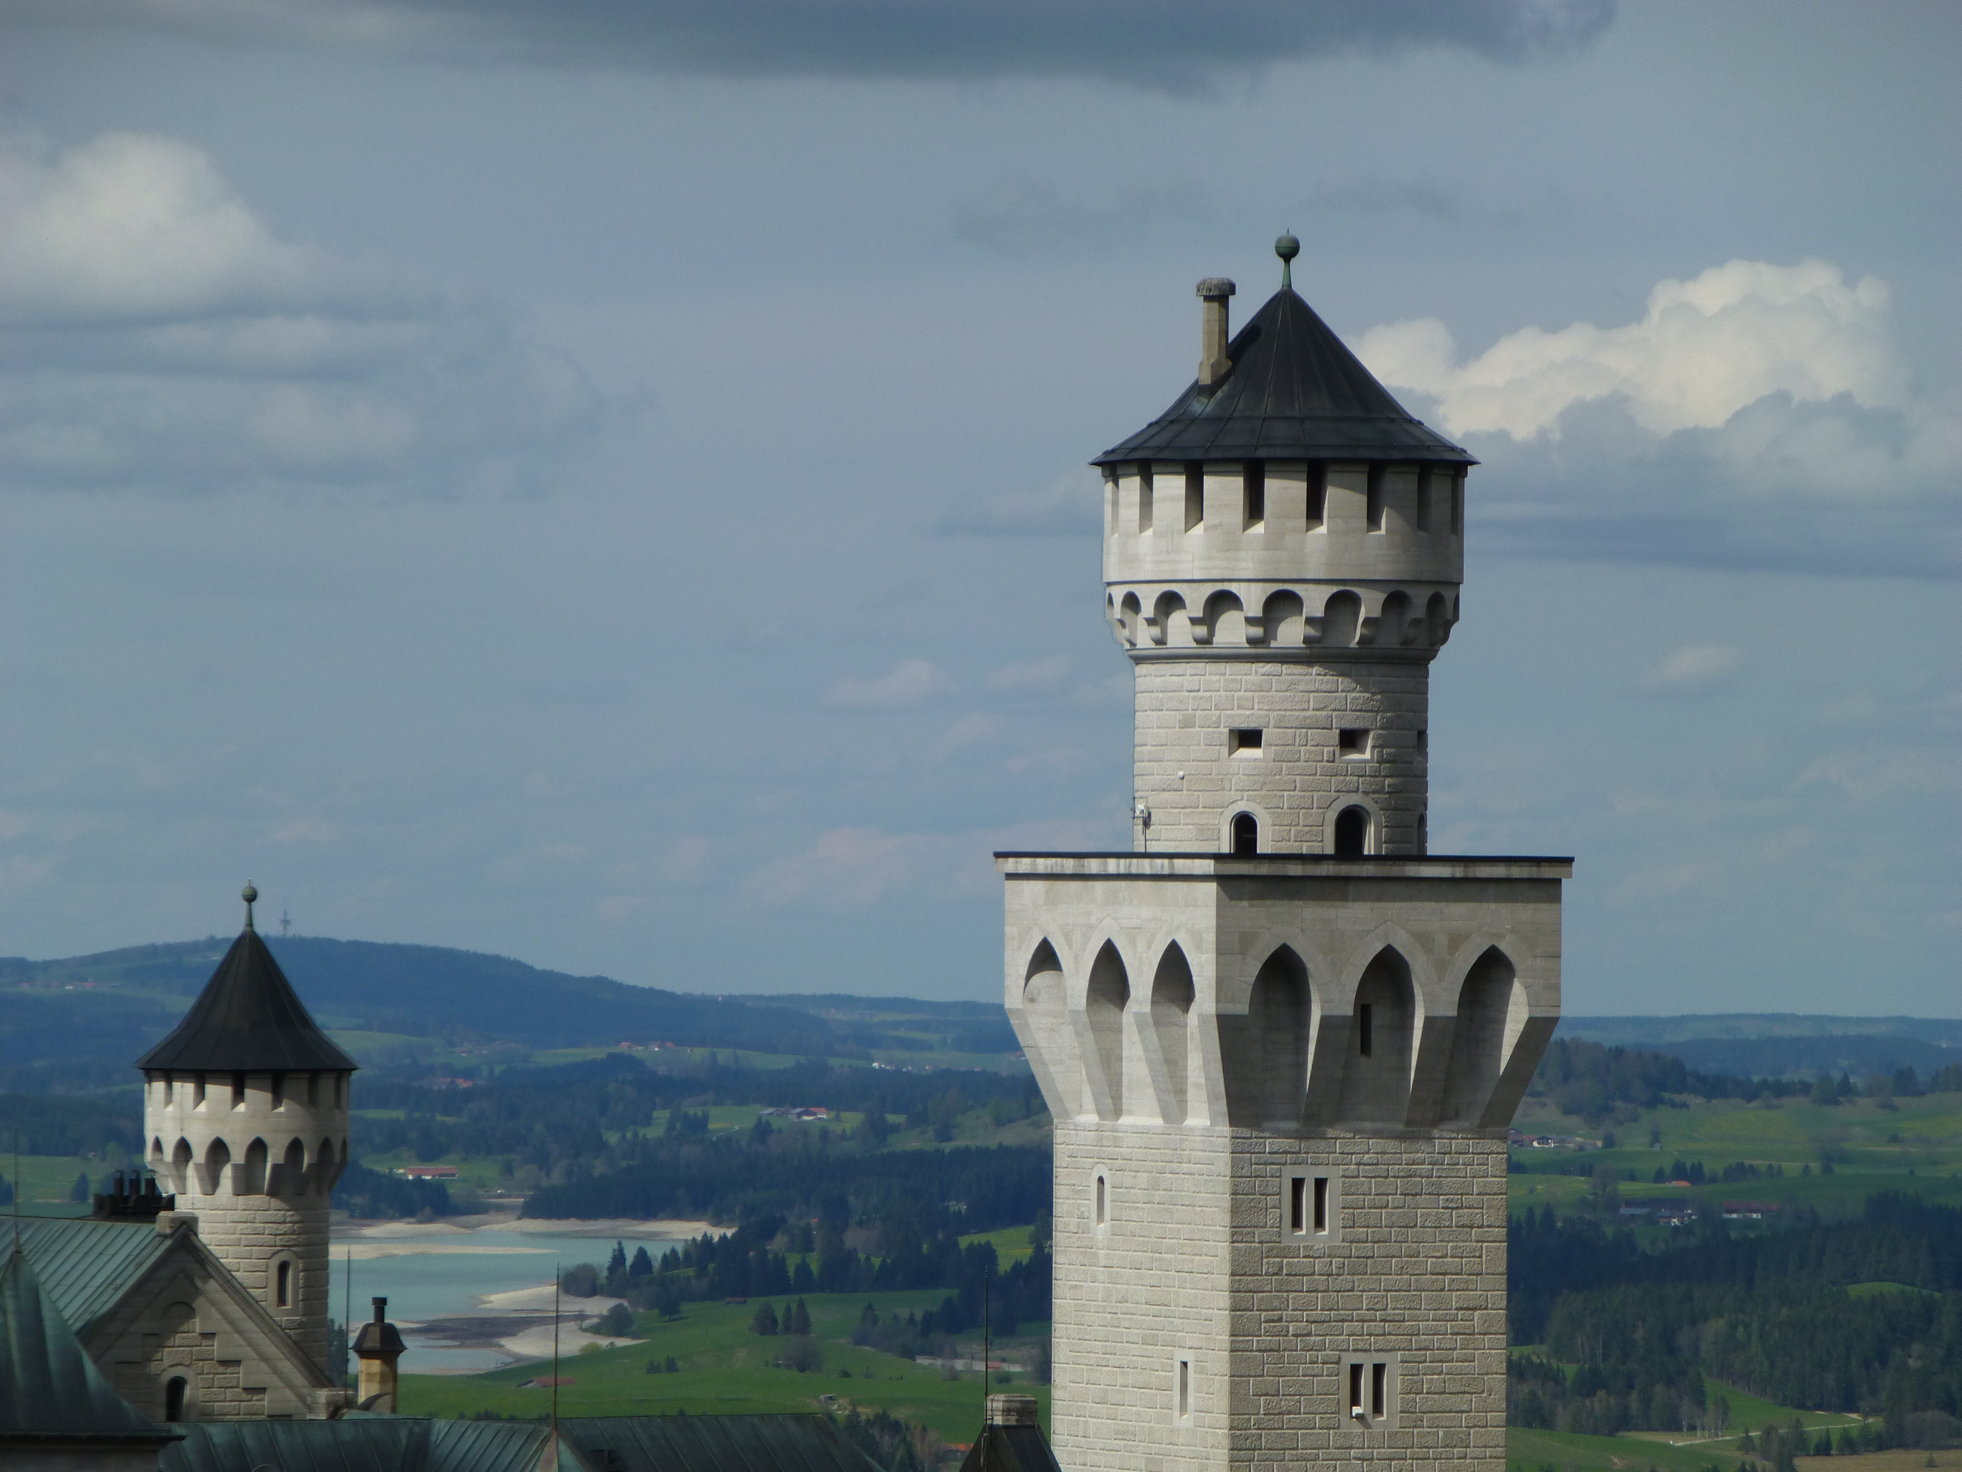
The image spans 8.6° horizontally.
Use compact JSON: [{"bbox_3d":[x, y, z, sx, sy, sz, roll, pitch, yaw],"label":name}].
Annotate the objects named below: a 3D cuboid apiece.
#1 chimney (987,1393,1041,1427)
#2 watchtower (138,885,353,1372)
[{"bbox_3d":[0.718,15.186,295.000,0.920,0.800,0.760,1,-1,-31],"label":"chimney"},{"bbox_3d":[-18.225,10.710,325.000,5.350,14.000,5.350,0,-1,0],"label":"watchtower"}]

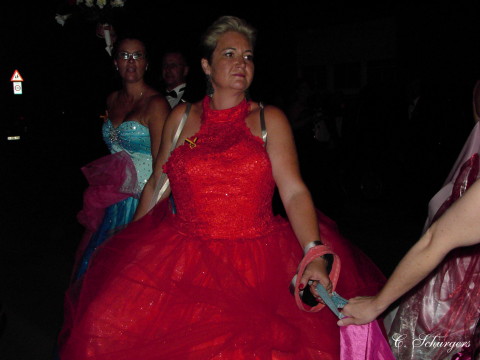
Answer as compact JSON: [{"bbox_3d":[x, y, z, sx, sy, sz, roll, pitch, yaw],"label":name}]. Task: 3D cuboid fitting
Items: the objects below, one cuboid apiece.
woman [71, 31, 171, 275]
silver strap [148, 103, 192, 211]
[{"bbox_3d":[-0.610,0.117,3.140,0.620,1.700,0.500,3,9,23],"label":"woman"},{"bbox_3d":[-0.237,-0.080,2.020,0.145,0.370,0.140,1,7,6],"label":"silver strap"}]

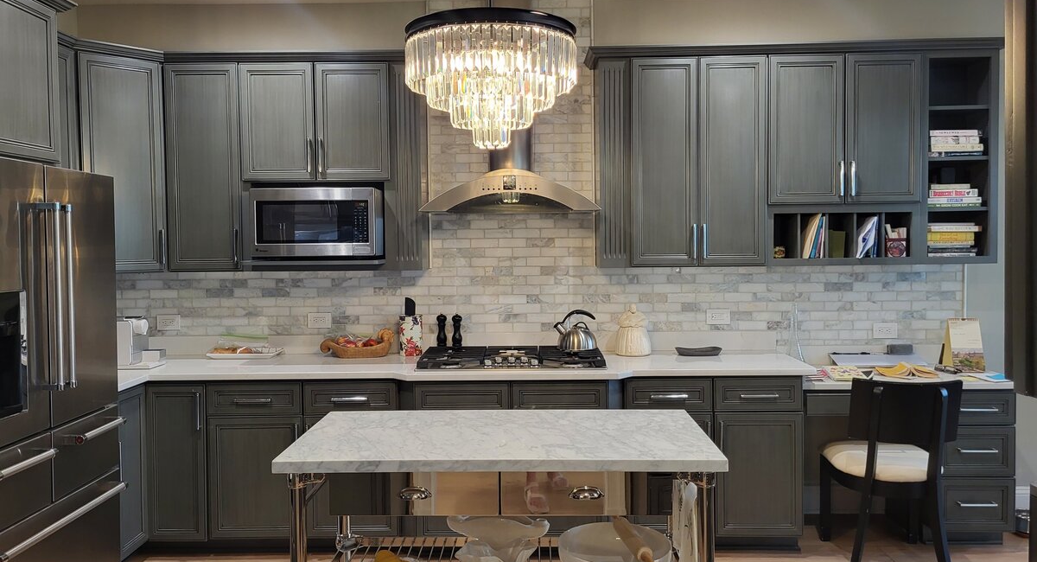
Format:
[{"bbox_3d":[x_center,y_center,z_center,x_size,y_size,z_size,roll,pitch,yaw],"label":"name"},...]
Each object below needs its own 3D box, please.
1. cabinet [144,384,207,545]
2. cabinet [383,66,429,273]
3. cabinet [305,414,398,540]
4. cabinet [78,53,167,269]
[{"bbox_3d":[-1.655,0.870,4.069,0.301,0.764,0.580,-1,3,1],"label":"cabinet"},{"bbox_3d":[-0.579,-0.594,4.136,0.193,1.050,0.310,-1,3,1],"label":"cabinet"},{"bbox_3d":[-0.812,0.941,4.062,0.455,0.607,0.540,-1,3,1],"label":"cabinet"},{"bbox_3d":[-2.053,-0.570,3.941,0.340,1.050,0.414,2,4,44],"label":"cabinet"}]

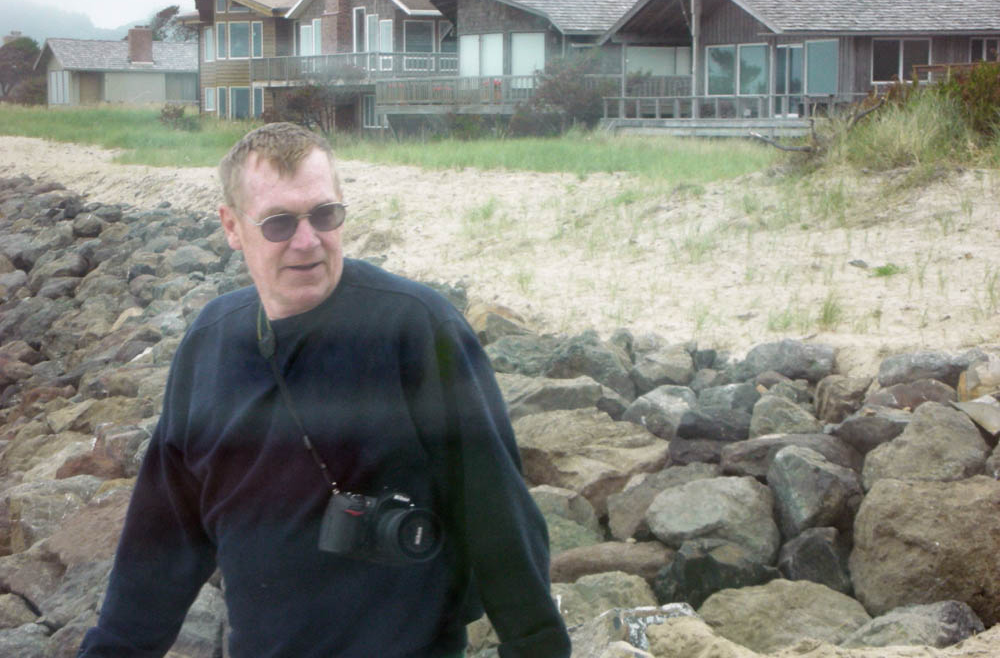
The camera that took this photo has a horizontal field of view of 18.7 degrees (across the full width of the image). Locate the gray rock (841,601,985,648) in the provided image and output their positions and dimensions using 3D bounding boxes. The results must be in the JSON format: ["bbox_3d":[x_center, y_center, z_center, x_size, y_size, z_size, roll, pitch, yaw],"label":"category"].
[{"bbox_3d":[1.391,1.004,10.200,0.470,0.210,0.400,0,4,0],"label":"gray rock"}]

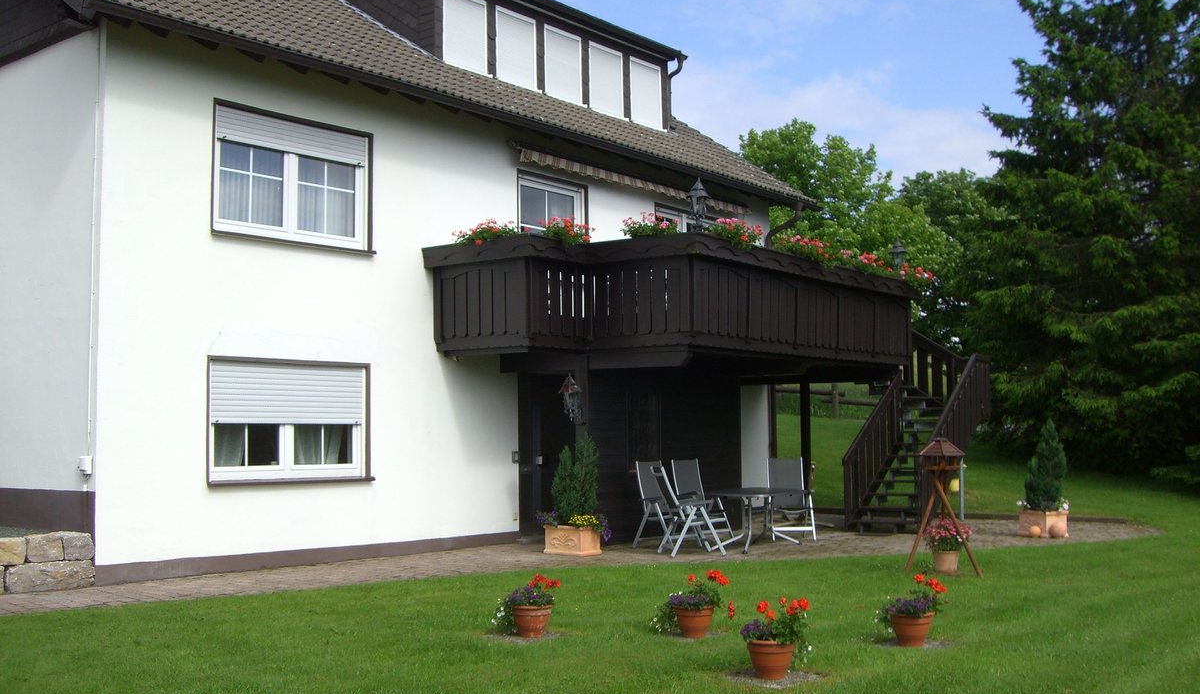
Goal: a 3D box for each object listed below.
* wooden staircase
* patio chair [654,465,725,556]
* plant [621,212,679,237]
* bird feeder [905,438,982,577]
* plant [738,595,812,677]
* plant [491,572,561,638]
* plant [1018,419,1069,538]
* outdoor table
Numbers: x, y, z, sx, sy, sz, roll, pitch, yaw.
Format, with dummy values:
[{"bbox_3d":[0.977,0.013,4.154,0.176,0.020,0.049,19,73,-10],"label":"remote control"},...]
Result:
[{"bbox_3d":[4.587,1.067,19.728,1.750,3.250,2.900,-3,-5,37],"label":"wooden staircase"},{"bbox_3d":[1.058,1.972,15.819,0.740,1.060,0.600,0,-5,-12],"label":"patio chair"},{"bbox_3d":[0.597,-1.470,15.894,0.680,0.320,0.300,-3,-5,37],"label":"plant"},{"bbox_3d":[3.574,1.648,13.810,0.800,1.420,0.740,-1,-4,14],"label":"bird feeder"},{"bbox_3d":[1.094,1.774,8.102,0.430,0.470,0.400,-1,-4,7],"label":"plant"},{"bbox_3d":[-0.593,2.035,10.455,0.520,0.500,0.460,-1,-5,0],"label":"plant"},{"bbox_3d":[6.192,1.842,18.480,0.530,1.620,0.530,2,-5,-34],"label":"plant"},{"bbox_3d":[1.969,2.215,16.853,0.950,0.720,1.680,-3,-5,32],"label":"outdoor table"}]

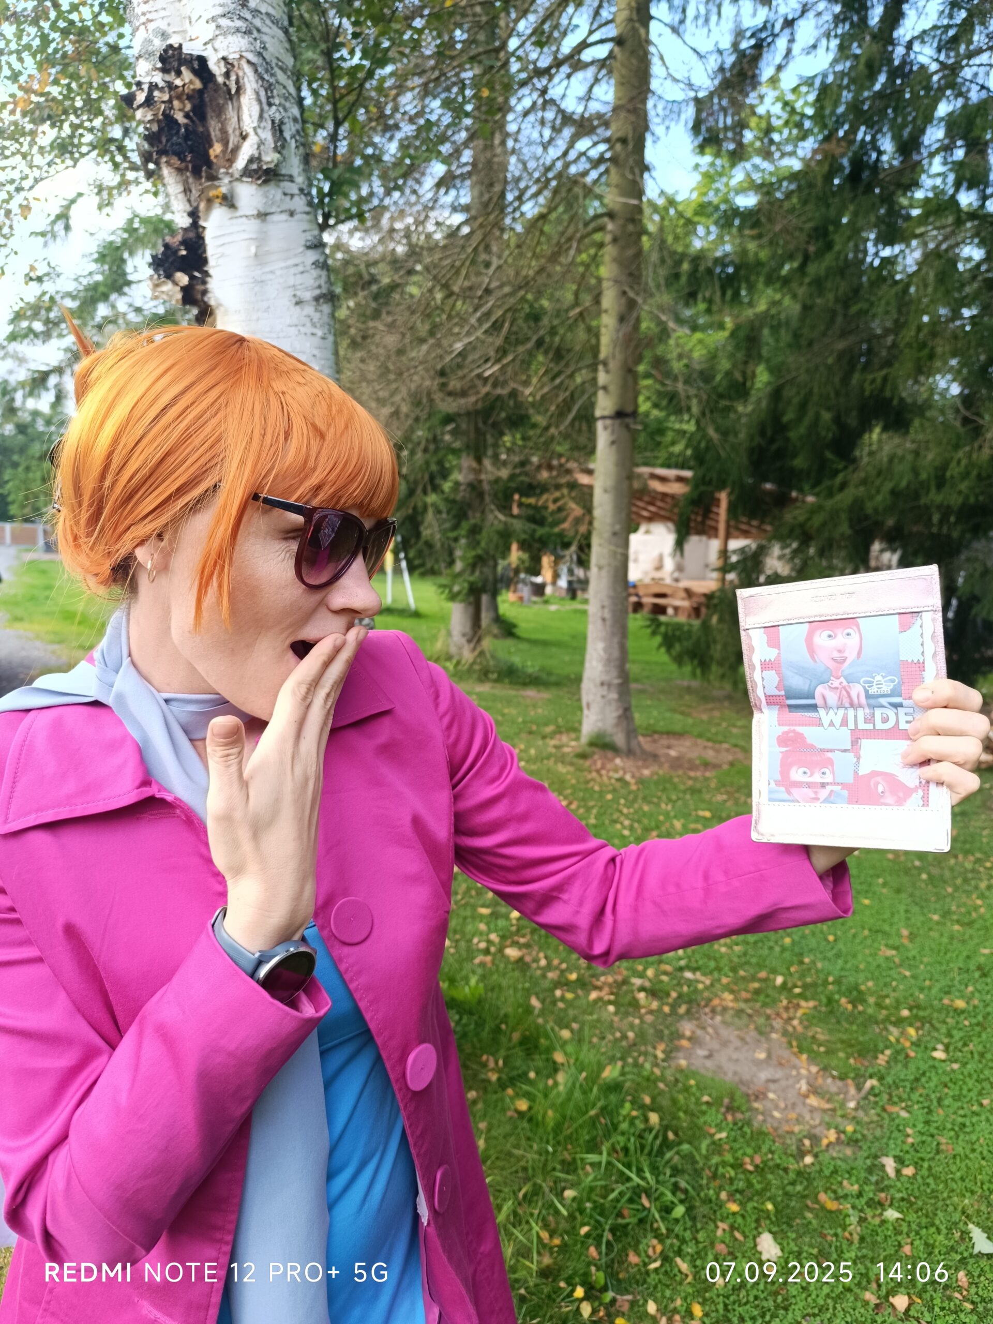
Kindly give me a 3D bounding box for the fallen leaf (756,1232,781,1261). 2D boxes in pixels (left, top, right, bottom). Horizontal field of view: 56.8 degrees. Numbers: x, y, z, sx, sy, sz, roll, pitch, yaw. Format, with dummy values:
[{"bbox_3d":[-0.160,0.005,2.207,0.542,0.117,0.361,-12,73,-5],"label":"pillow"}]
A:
[{"bbox_3d":[0.572,1.228,1.933,0.052,0.015,0.080,2,8,0],"label":"fallen leaf"}]

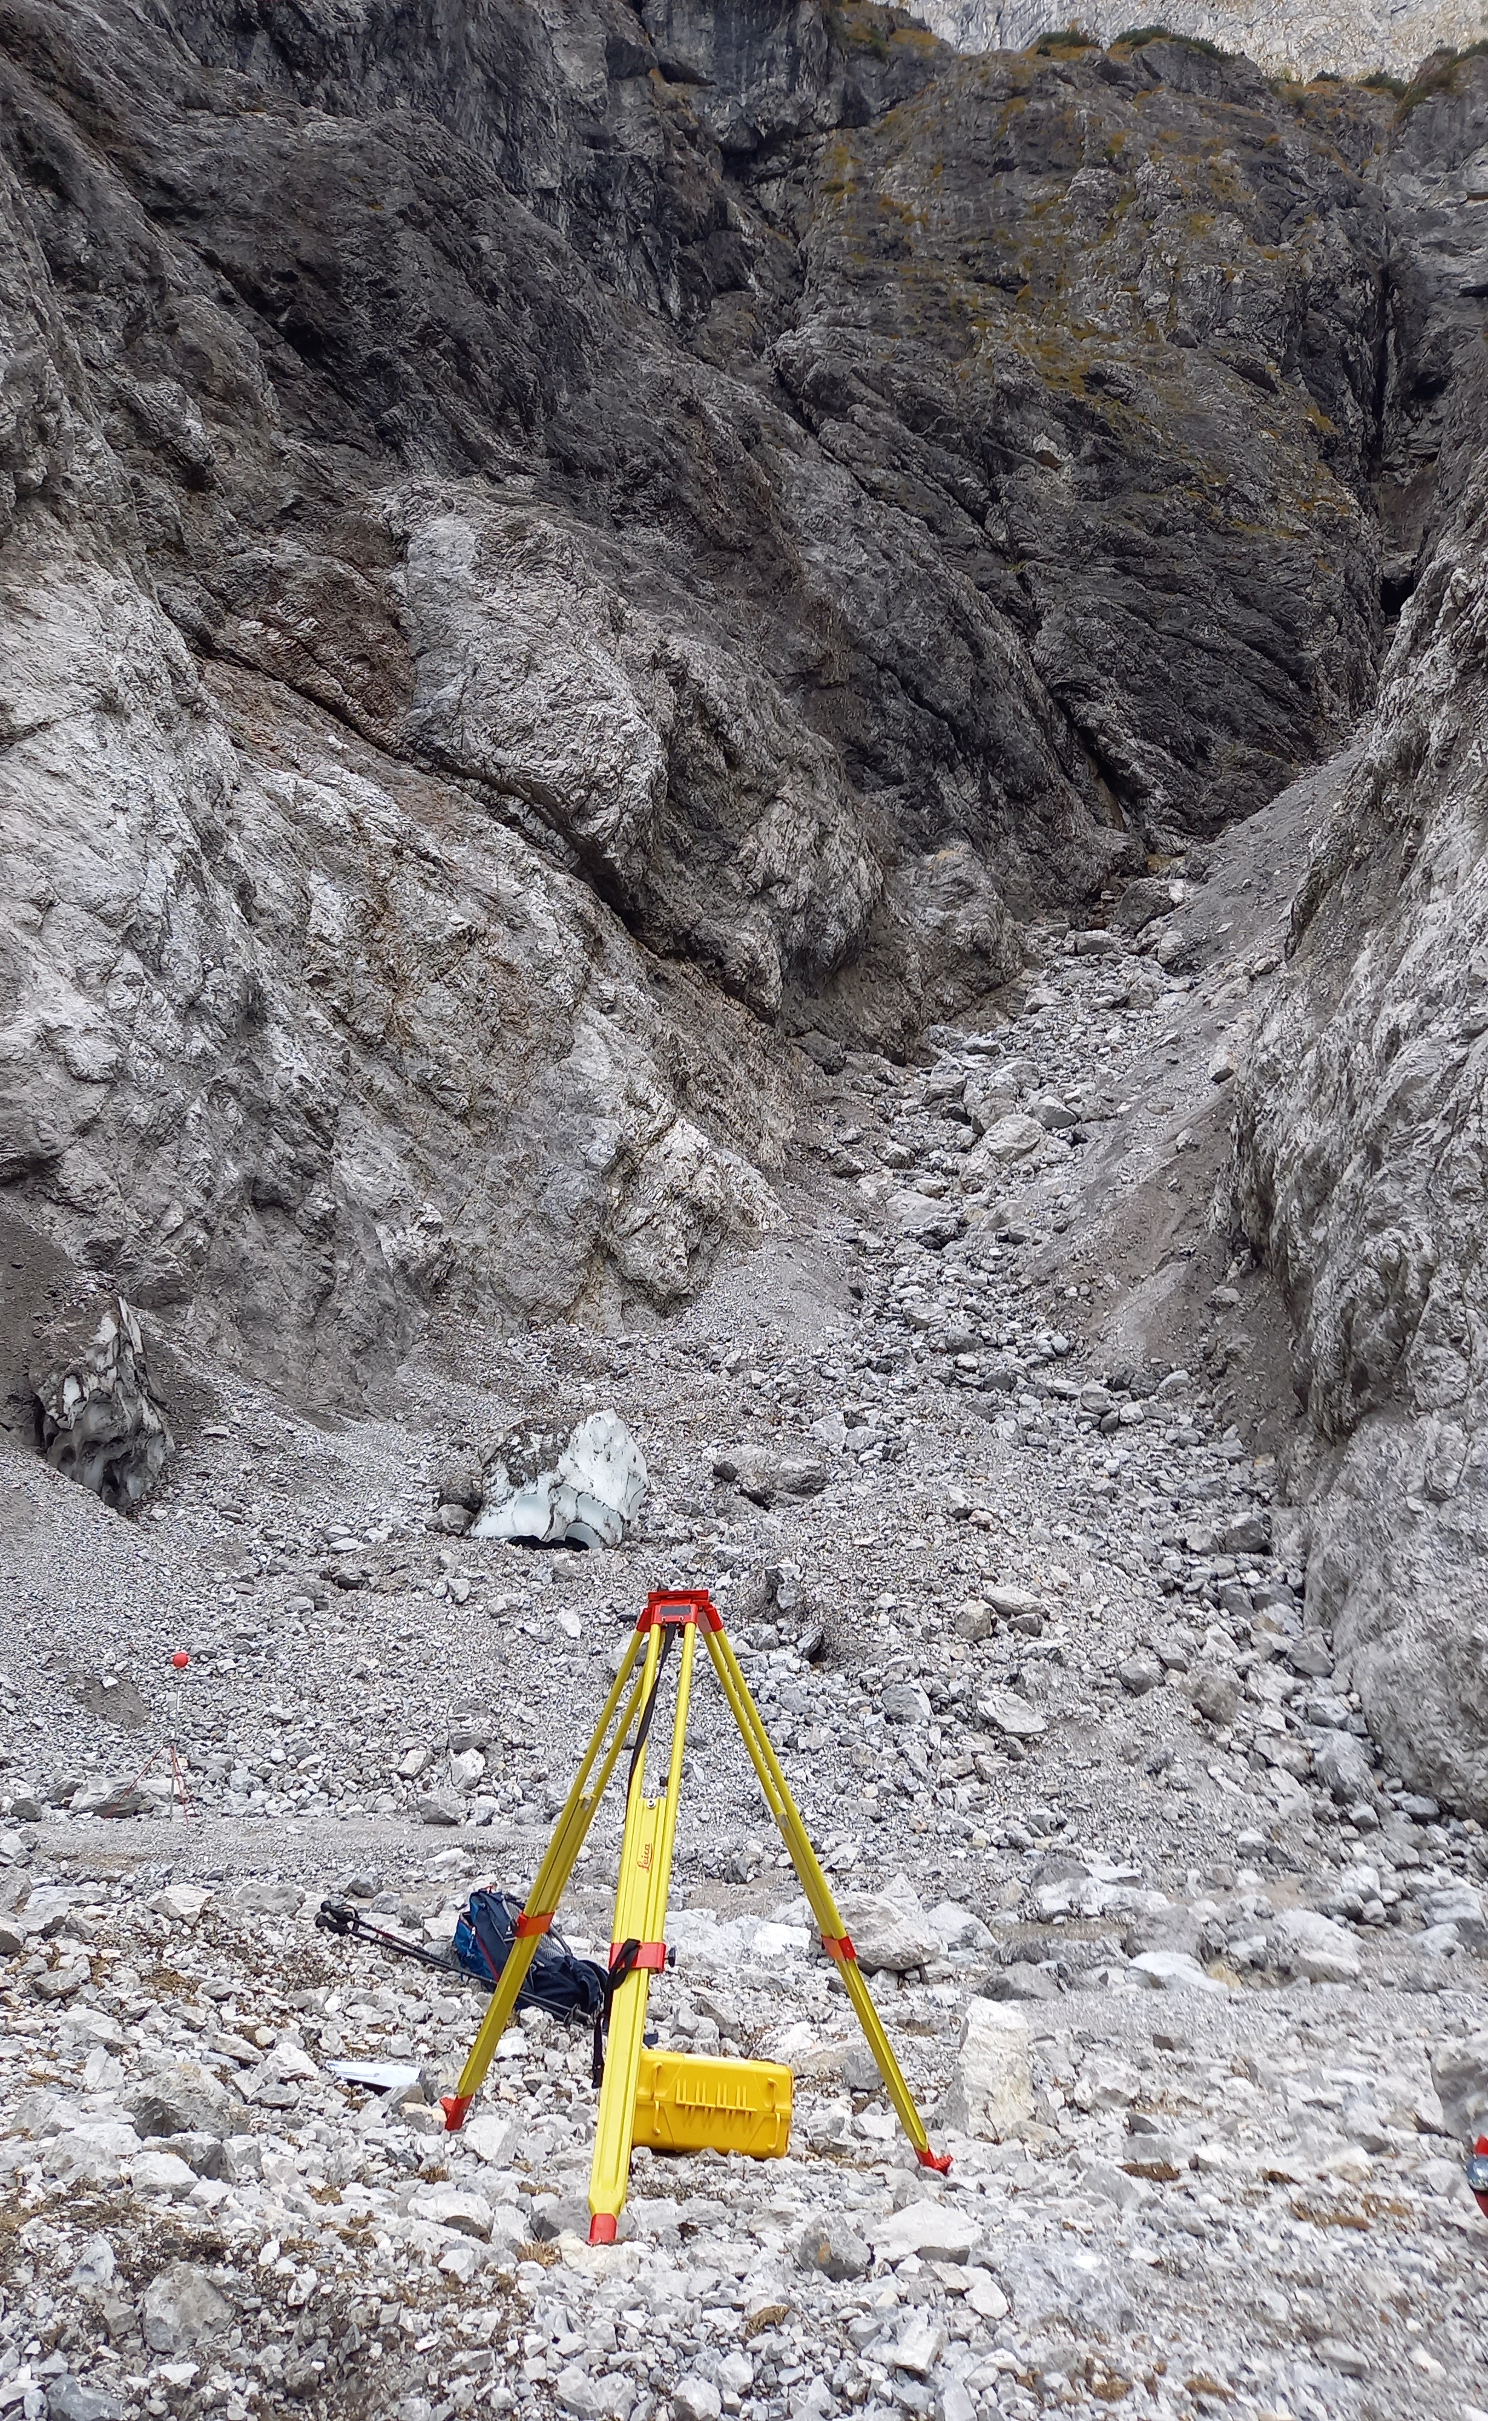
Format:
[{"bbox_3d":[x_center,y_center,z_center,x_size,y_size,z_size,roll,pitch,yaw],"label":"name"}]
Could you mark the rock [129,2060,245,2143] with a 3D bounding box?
[{"bbox_3d":[-1.447,2.316,4.550,0.280,0.180,0.240,-1,-18,0],"label":"rock"}]

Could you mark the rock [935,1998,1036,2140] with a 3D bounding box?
[{"bbox_3d":[0.698,2.492,5.080,0.280,0.370,0.270,-1,-18,0],"label":"rock"}]

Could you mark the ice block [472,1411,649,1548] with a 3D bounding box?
[{"bbox_3d":[-2.676,3.903,25.500,2.450,1.850,1.900,-1,-18,0],"label":"ice block"}]

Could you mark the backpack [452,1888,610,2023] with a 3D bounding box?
[{"bbox_3d":[-0.770,2.689,6.300,0.270,0.550,0.310,-28,-20,-46],"label":"backpack"}]

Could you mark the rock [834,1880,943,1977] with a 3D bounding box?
[{"bbox_3d":[0.653,3.289,8.000,0.520,0.360,0.450,-1,-18,0],"label":"rock"}]

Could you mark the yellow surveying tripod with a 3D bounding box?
[{"bbox_3d":[-0.252,1.706,4.402,1.356,1.462,1.210,-4,-19,8],"label":"yellow surveying tripod"}]

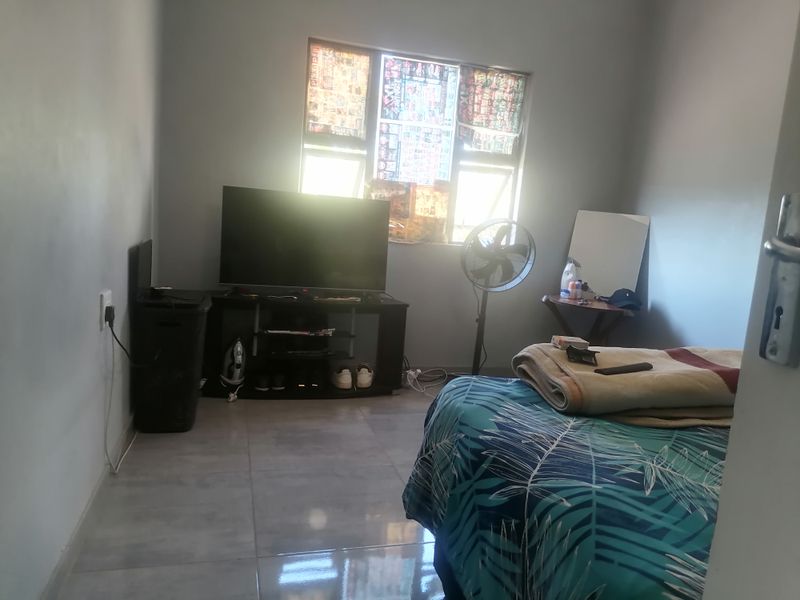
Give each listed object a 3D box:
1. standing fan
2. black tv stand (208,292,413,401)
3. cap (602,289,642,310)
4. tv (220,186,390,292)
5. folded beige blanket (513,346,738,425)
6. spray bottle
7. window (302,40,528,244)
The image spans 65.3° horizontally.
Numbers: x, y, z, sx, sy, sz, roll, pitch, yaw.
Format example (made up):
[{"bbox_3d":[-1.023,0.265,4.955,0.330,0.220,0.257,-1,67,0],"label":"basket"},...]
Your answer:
[{"bbox_3d":[0.548,0.041,3.825,0.461,1.076,0.410,2,7,-15],"label":"standing fan"},{"bbox_3d":[-0.556,0.259,3.622,1.169,0.530,0.420,2,7,-15],"label":"black tv stand"},{"bbox_3d":[1.378,-0.018,3.812,0.174,0.111,0.246,5,7,6],"label":"cap"},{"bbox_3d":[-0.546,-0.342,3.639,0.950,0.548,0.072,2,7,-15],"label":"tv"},{"bbox_3d":[0.793,0.225,1.762,0.900,0.095,0.440,4,9,-7],"label":"folded beige blanket"},{"bbox_3d":[1.128,-0.143,4.082,0.118,0.253,0.072,8,8,25],"label":"spray bottle"},{"bbox_3d":[0.111,-0.928,3.900,1.425,1.148,0.102,2,7,-15],"label":"window"}]

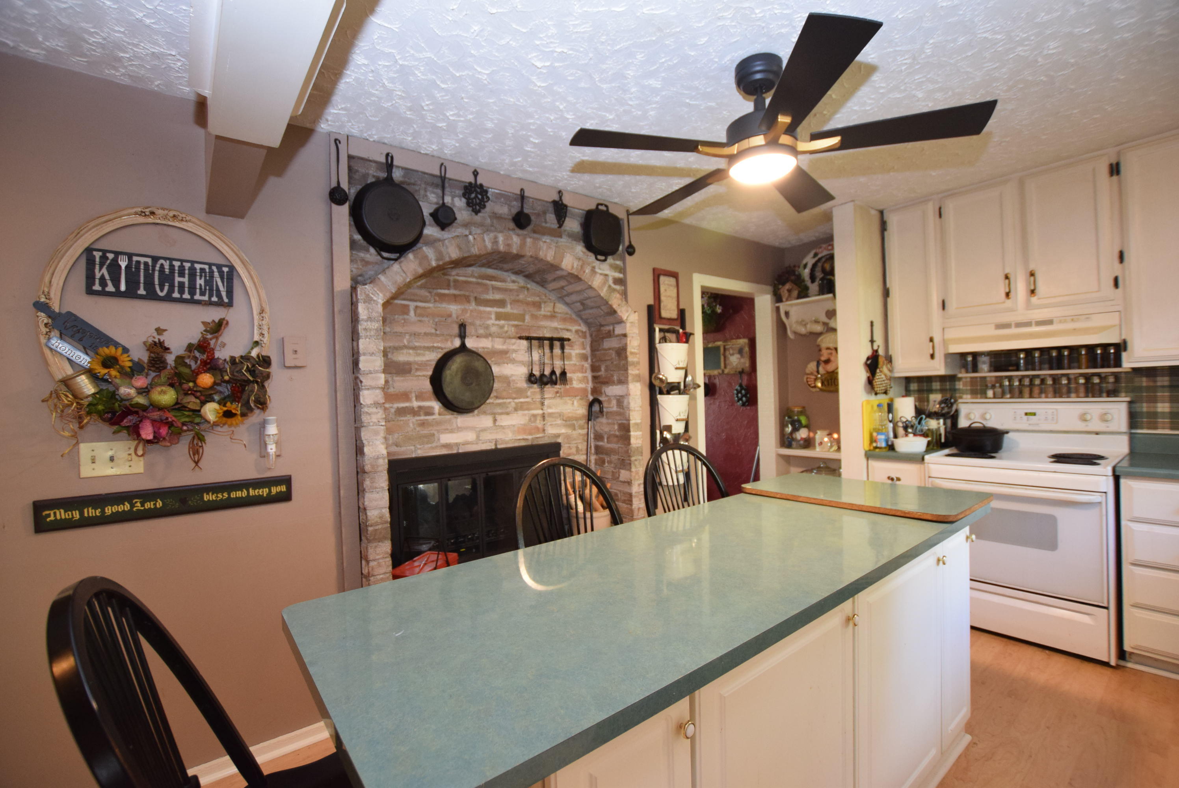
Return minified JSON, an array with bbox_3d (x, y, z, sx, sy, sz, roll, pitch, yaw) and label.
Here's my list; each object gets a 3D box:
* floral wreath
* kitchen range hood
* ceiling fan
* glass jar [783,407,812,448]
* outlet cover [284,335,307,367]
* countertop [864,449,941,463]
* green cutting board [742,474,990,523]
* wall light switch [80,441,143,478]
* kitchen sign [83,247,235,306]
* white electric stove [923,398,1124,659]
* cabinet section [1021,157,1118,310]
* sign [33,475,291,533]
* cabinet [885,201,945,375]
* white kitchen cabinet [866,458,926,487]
[{"bbox_3d":[-1.425,-0.007,1.671,0.570,0.520,0.130,-2,0,-38],"label":"floral wreath"},{"bbox_3d":[2.639,-0.343,2.936,0.380,0.155,0.758,-2,0,-38],"label":"kitchen range hood"},{"bbox_3d":[0.616,-0.980,1.764,1.300,0.375,1.280,-1,1,39],"label":"ceiling fan"},{"bbox_3d":[1.683,0.275,3.975,0.190,0.335,0.190,-2,1,0],"label":"glass jar"},{"bbox_3d":[-1.194,-0.171,1.996,0.077,0.118,0.020,-2,0,-39],"label":"outlet cover"},{"bbox_3d":[2.098,0.367,3.201,0.630,0.043,0.327,-2,1,-39],"label":"countertop"},{"bbox_3d":[1.087,0.403,2.001,0.510,0.025,0.789,-2,0,-38],"label":"green cutting board"},{"bbox_3d":[-1.571,0.213,1.622,0.155,0.113,0.015,-2,0,-38],"label":"wall light switch"},{"bbox_3d":[-1.476,-0.398,1.711,0.389,0.155,0.016,-2,0,-38],"label":"kitchen sign"},{"bbox_3d":[2.422,0.648,2.752,0.685,1.195,0.765,-2,1,-39],"label":"white electric stove"},{"bbox_3d":[2.635,-0.838,2.693,0.310,0.738,0.360,-2,0,-40],"label":"cabinet section"},{"bbox_3d":[-1.435,0.375,1.718,0.681,0.100,0.020,-2,0,-38],"label":"sign"},{"bbox_3d":[2.208,-0.674,3.257,0.320,1.100,0.310,-2,1,-39],"label":"cabinet"},{"bbox_3d":[2.120,0.819,3.202,0.610,0.862,0.325,-2,1,-39],"label":"white kitchen cabinet"}]

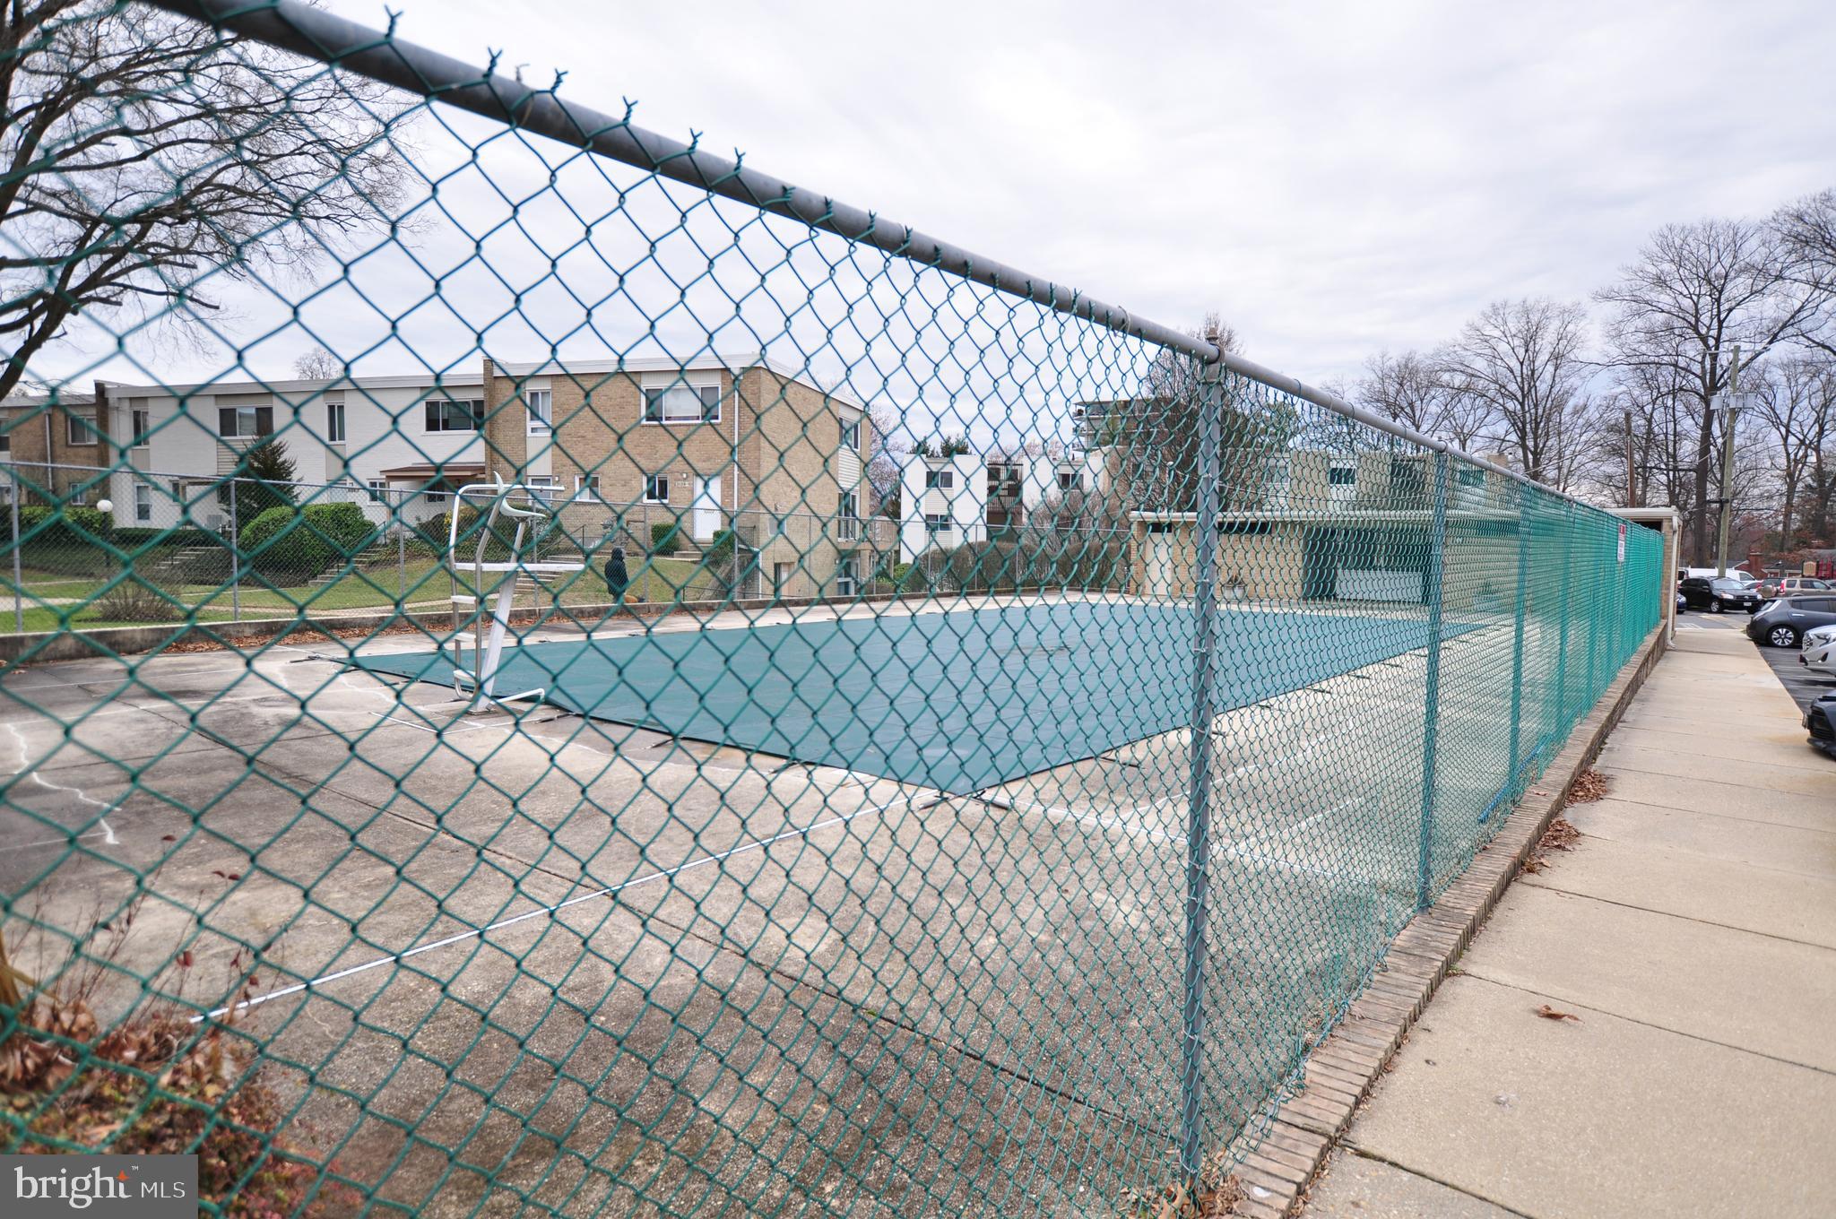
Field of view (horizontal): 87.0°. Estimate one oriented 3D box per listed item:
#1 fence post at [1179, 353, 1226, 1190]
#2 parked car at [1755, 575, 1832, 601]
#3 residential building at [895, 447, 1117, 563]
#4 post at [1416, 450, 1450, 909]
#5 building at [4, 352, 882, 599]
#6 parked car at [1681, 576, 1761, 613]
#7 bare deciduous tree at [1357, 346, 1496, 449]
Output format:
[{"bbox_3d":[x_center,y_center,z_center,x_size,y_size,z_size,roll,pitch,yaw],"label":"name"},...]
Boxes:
[{"bbox_3d":[0.699,0.419,2.371,0.048,2.084,0.048,3,4,39],"label":"fence post"},{"bbox_3d":[50.446,-0.971,55.030,4.500,1.680,1.780,0,3,-4],"label":"parked car"},{"bbox_3d":[5.417,-5.966,68.510,13.752,8.761,11.500,0,3,-2],"label":"residential building"},{"bbox_3d":[2.267,0.327,4.250,0.048,2.054,0.048,3,4,39],"label":"post"},{"bbox_3d":[-20.486,-4.535,40.715,35.000,8.300,11.700,1,4,14],"label":"building"},{"bbox_3d":[39.060,-0.690,47.035,1.820,1.660,4.600,1,4,20],"label":"parked car"},{"bbox_3d":[40.129,-11.170,77.459,10.300,19.285,10.300,2,4,27],"label":"bare deciduous tree"}]

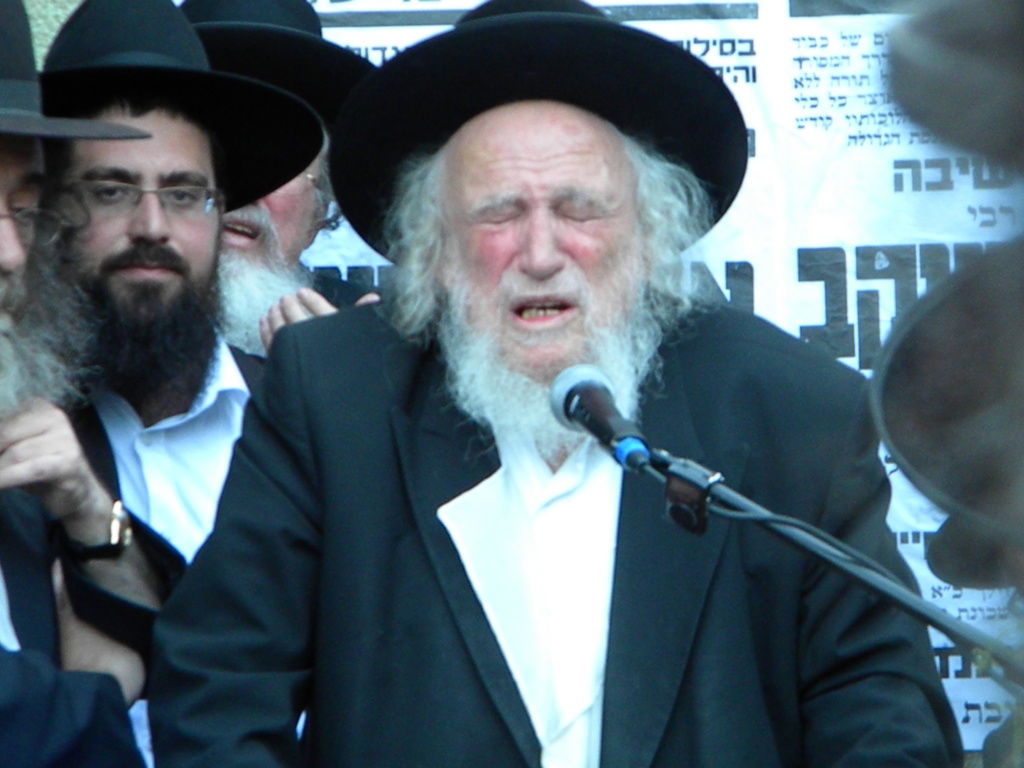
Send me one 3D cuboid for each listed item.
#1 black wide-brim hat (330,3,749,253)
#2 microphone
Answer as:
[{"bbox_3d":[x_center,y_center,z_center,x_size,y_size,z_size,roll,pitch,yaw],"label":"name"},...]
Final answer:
[{"bbox_3d":[0.018,-0.226,3.620,0.345,0.130,0.375,-2,-35,-1],"label":"black wide-brim hat"},{"bbox_3d":[0.070,0.029,3.360,0.052,0.052,0.165,-5,21,-16],"label":"microphone"}]

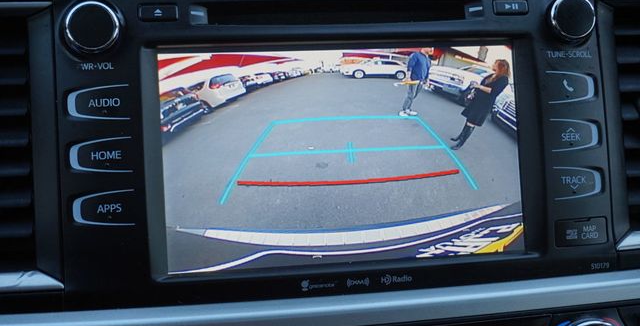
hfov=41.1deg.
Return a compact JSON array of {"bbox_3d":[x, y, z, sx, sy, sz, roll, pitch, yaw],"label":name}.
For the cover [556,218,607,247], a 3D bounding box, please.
[{"bbox_3d":[0.130,0.034,0.423,0.025,0.013,0.005,-3,-3,-7],"label":"cover"}]

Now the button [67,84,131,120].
[{"bbox_3d":[-0.103,-0.028,0.399,0.028,0.016,0.007,-3,-3,-7],"label":"button"}]

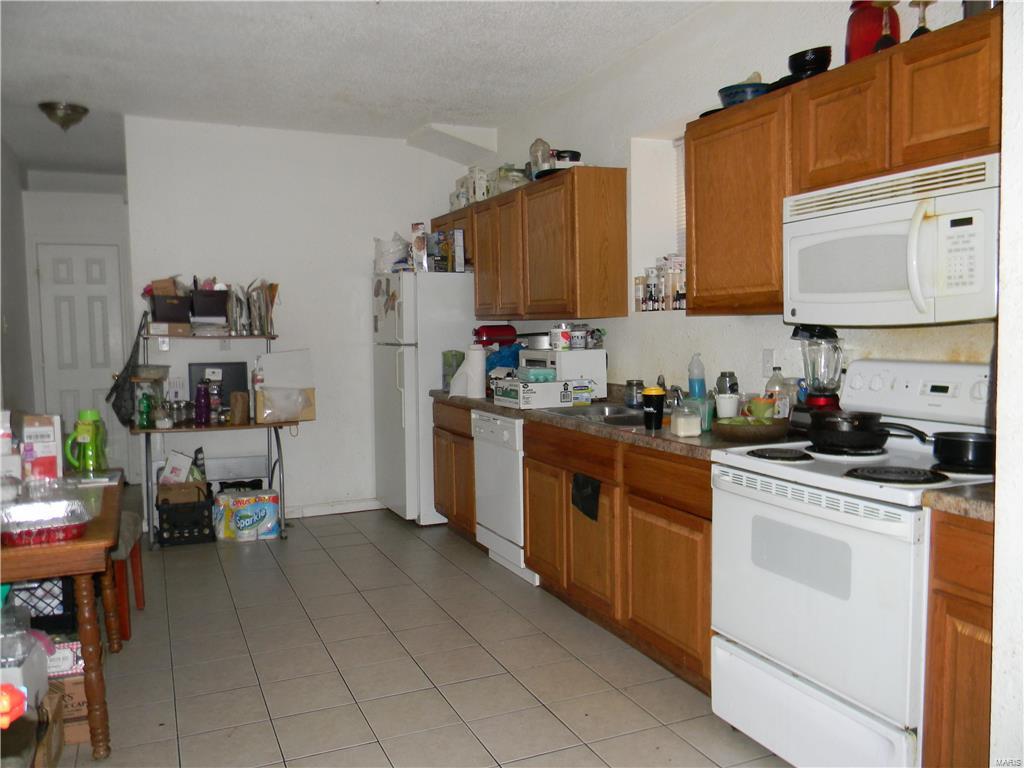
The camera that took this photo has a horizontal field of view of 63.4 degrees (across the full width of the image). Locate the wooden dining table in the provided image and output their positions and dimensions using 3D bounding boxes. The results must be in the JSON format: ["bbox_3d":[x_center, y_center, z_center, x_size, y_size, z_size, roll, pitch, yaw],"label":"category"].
[{"bbox_3d":[-1.776,0.789,2.861,0.800,0.720,1.320,-3,5,-24],"label":"wooden dining table"}]

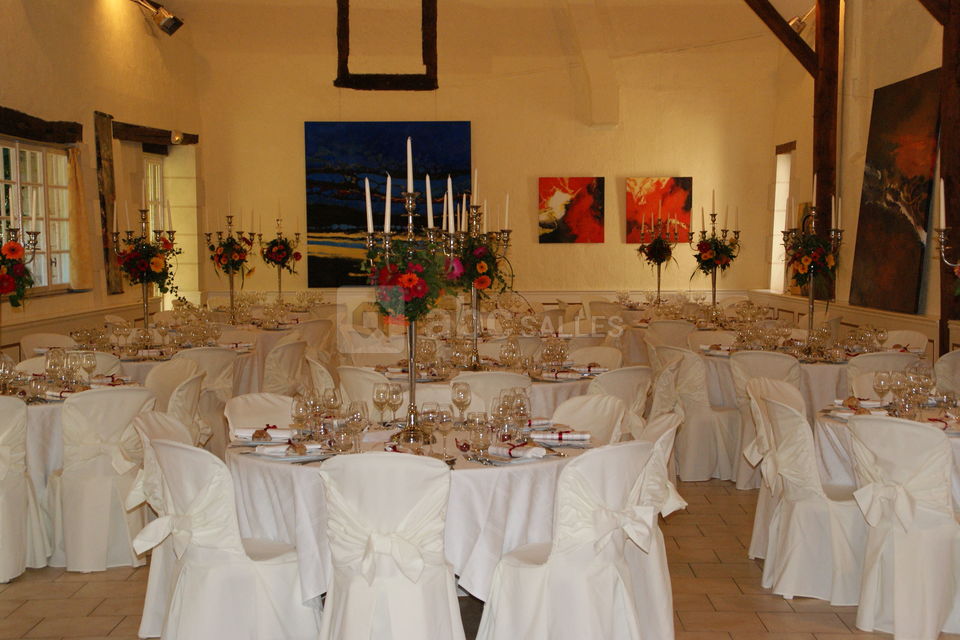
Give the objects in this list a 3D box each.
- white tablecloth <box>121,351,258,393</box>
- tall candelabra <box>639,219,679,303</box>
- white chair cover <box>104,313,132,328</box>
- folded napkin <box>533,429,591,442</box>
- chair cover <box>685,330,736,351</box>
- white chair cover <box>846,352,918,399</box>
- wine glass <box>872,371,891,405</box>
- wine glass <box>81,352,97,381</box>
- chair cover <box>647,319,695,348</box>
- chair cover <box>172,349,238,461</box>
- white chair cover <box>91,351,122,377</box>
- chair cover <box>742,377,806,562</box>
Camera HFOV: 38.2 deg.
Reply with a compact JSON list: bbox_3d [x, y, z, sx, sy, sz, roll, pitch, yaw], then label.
[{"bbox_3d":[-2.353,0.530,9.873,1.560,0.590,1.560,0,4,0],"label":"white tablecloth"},{"bbox_3d":[2.087,-0.669,16.140,0.480,1.020,0.480,0,4,0],"label":"tall candelabra"},{"bbox_3d":[-3.219,0.379,12.897,0.520,0.865,0.460,0,4,3],"label":"white chair cover"},{"bbox_3d":[0.345,0.497,5.876,0.245,0.050,0.055,1,4,12],"label":"folded napkin"},{"bbox_3d":[1.862,0.526,10.252,0.460,0.865,0.520,-2,4,-28],"label":"chair cover"},{"bbox_3d":[2.571,0.643,9.142,0.470,0.905,0.560,0,4,-5],"label":"white chair cover"},{"bbox_3d":[1.926,0.340,6.652,0.081,0.188,0.081,0,3,0],"label":"wine glass"},{"bbox_3d":[-2.167,0.277,7.690,0.083,0.188,0.083,0,3,0],"label":"wine glass"},{"bbox_3d":[1.749,0.421,12.056,0.480,0.880,0.540,2,4,31],"label":"chair cover"},{"bbox_3d":[-1.899,0.602,9.193,0.480,0.880,0.540,-2,4,-33],"label":"chair cover"},{"bbox_3d":[-2.458,0.612,8.986,0.460,0.860,0.550,0,4,2],"label":"white chair cover"},{"bbox_3d":[1.682,0.735,6.840,0.550,0.860,0.460,2,4,35],"label":"chair cover"}]

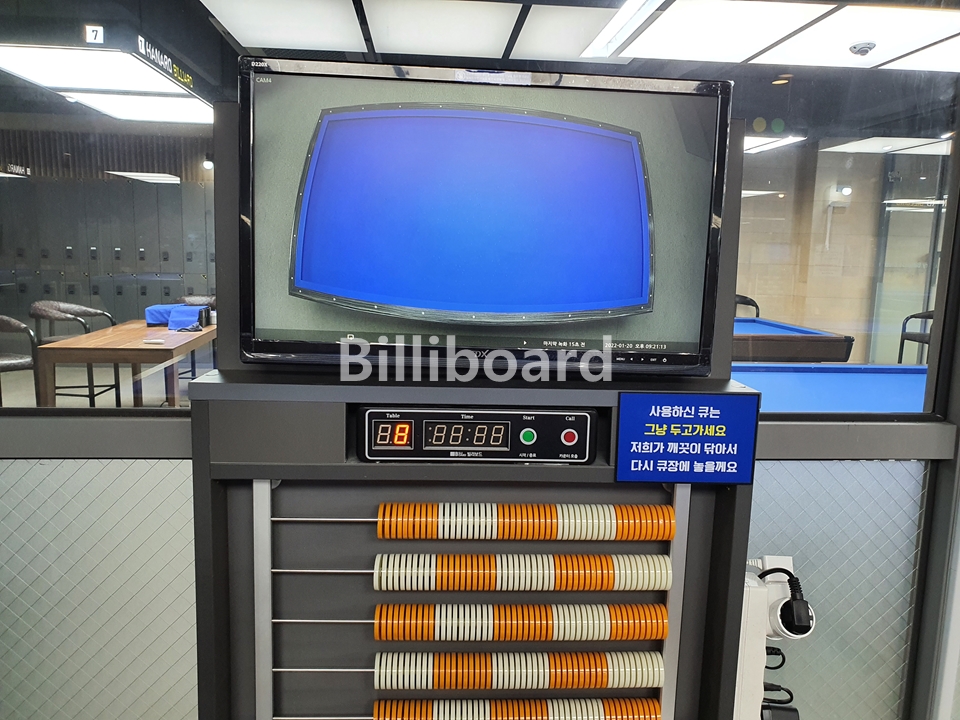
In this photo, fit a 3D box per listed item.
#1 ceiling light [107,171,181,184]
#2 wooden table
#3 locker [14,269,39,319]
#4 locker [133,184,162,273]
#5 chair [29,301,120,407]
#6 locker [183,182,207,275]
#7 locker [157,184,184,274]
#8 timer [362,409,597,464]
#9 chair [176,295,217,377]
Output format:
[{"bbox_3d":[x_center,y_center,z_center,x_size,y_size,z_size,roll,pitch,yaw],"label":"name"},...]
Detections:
[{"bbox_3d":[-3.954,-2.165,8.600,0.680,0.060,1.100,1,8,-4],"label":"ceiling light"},{"bbox_3d":[-2.528,0.204,5.521,0.799,0.830,1.917,0,8,-11],"label":"wooden table"},{"bbox_3d":[-5.553,-0.566,9.071,0.288,1.136,0.380,1,8,-4],"label":"locker"},{"bbox_3d":[-4.085,-1.639,9.014,0.290,1.095,0.380,1,8,-4],"label":"locker"},{"bbox_3d":[-3.303,0.058,5.822,0.550,1.000,0.621,0,8,-11],"label":"chair"},{"bbox_3d":[-3.513,-1.630,9.050,0.283,1.100,0.380,1,8,-4],"label":"locker"},{"bbox_3d":[-3.797,-1.633,9.033,0.286,1.098,0.380,1,8,-4],"label":"locker"},{"bbox_3d":[-0.004,0.077,0.788,0.250,0.058,0.050,1,8,-3],"label":"timer"},{"bbox_3d":[-2.698,-0.083,6.980,0.560,1.000,0.560,1,8,-3],"label":"chair"}]

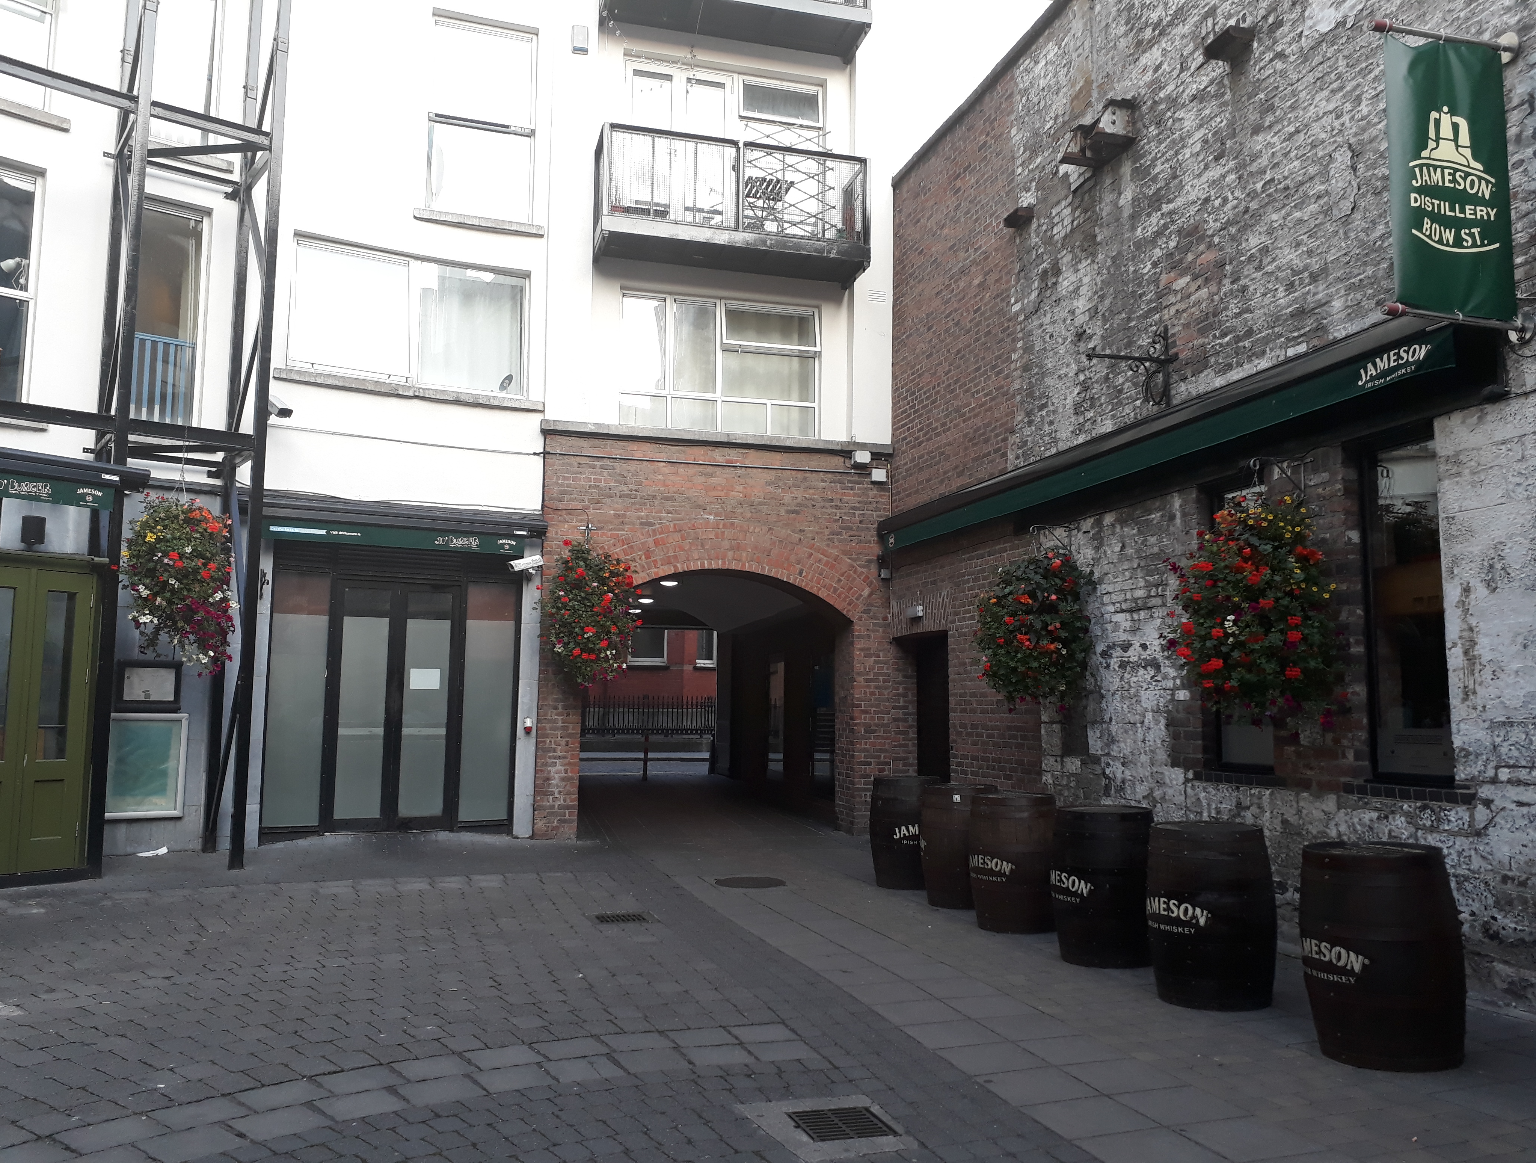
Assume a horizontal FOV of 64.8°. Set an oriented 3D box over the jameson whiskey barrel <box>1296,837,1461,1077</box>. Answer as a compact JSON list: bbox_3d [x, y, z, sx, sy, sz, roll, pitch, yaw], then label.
[{"bbox_3d":[2.770,1.666,5.478,0.670,0.900,0.670,1,-6,-6],"label":"jameson whiskey barrel"}]

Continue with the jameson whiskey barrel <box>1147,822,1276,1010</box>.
[{"bbox_3d":[2.366,1.761,6.458,0.655,0.890,0.655,3,-6,-23],"label":"jameson whiskey barrel"}]

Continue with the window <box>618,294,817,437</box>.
[{"bbox_3d":[-0.539,-2.455,13.897,2.380,1.550,0.120,2,-6,-17],"label":"window"}]

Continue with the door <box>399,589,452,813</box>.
[{"bbox_3d":[-3.576,1.282,12.645,0.470,2.350,0.070,2,-6,-17],"label":"door"}]

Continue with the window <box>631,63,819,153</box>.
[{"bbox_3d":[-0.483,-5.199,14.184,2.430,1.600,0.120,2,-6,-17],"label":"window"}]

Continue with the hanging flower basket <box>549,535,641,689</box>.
[{"bbox_3d":[-1.856,0.334,12.821,0.970,1.550,0.880,2,-6,-16],"label":"hanging flower basket"}]

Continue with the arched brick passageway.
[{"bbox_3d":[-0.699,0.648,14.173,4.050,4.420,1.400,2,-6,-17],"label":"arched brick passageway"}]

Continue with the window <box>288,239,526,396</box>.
[{"bbox_3d":[-3.737,-2.775,12.803,2.477,1.391,0.140,4,-7,-27],"label":"window"}]

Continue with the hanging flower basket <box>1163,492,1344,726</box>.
[{"bbox_3d":[2.952,0.169,7.349,0.900,1.400,1.020,2,-6,-18],"label":"hanging flower basket"}]

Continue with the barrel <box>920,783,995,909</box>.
[{"bbox_3d":[1.523,2.068,9.509,0.650,0.900,0.650,-2,-7,22],"label":"barrel"}]

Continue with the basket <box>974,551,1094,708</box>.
[{"bbox_3d":[2.169,0.390,9.865,0.850,1.270,0.950,2,-6,-18],"label":"basket"}]

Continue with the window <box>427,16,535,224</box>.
[{"bbox_3d":[-3.147,-5.080,13.351,1.170,2.200,0.120,2,-6,-17],"label":"window"}]

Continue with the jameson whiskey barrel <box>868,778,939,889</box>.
[{"bbox_3d":[1.212,2.164,10.466,0.650,0.900,0.650,2,-6,-11],"label":"jameson whiskey barrel"}]

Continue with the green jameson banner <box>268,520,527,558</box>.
[{"bbox_3d":[-3.739,-0.434,12.268,2.610,0.186,0.060,4,-7,-27],"label":"green jameson banner"}]

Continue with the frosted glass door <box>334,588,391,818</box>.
[{"bbox_3d":[-4.159,1.253,12.468,0.480,2.370,0.070,2,-6,-17],"label":"frosted glass door"}]

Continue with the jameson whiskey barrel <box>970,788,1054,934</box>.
[{"bbox_3d":[1.746,1.972,8.549,0.650,0.900,0.650,0,-6,0],"label":"jameson whiskey barrel"}]

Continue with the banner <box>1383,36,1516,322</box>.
[{"bbox_3d":[3.425,-2.023,6.069,0.760,1.420,0.070,2,-6,-17],"label":"banner"}]

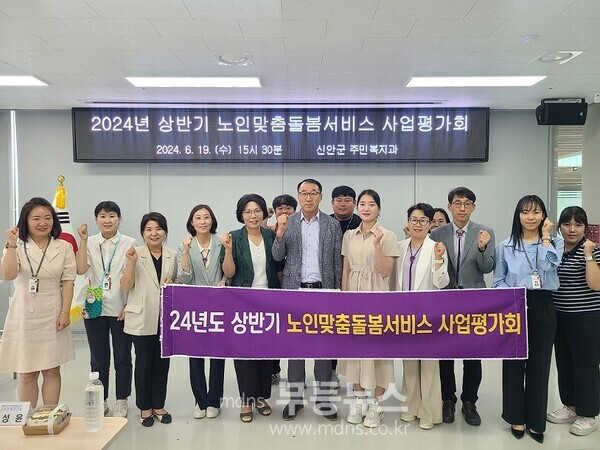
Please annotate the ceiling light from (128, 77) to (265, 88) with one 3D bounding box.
[{"bbox_3d":[-1.021,-1.382,4.360,1.280,0.040,0.320,0,1,0],"label":"ceiling light"}]

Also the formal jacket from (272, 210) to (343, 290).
[{"bbox_3d":[0.056,0.257,3.360,0.530,0.740,0.310,0,1,0],"label":"formal jacket"}]

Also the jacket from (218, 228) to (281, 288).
[{"bbox_3d":[-0.375,0.319,3.380,0.470,0.630,0.280,0,1,-5],"label":"jacket"}]

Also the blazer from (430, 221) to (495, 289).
[{"bbox_3d":[1.183,0.319,3.300,0.500,0.730,0.300,0,1,9],"label":"blazer"}]

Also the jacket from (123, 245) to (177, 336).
[{"bbox_3d":[-1.078,0.472,3.250,0.420,0.670,0.290,0,1,-9],"label":"jacket"}]

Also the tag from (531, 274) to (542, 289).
[{"bbox_3d":[1.550,0.370,2.950,0.066,0.095,0.008,0,1,8],"label":"tag"}]

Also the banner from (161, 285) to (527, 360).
[{"bbox_3d":[0.302,0.662,3.060,2.490,0.490,0.070,0,1,0],"label":"banner"}]

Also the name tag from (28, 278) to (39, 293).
[{"bbox_3d":[-1.690,0.384,2.860,0.064,0.097,0.008,0,1,-8],"label":"name tag"}]

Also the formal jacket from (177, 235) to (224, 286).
[{"bbox_3d":[-0.751,0.368,3.420,0.400,0.630,0.280,0,1,-10],"label":"formal jacket"}]

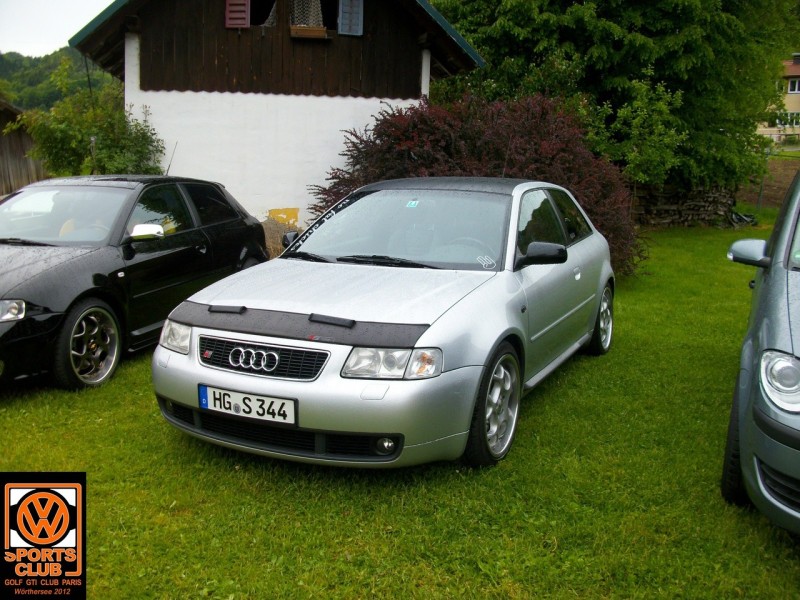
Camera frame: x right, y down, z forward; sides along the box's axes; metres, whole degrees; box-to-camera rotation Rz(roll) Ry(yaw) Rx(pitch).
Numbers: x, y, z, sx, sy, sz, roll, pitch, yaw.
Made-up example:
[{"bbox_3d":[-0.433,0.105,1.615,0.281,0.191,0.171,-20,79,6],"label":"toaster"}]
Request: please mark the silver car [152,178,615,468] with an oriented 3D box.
[{"bbox_3d":[0.257,-0.114,5.242,1.800,1.400,4.155,5,11,26],"label":"silver car"}]

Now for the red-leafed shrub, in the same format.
[{"bbox_3d":[1.141,-1.621,11.114,4.500,2.400,3.700,1,9,6],"label":"red-leafed shrub"}]

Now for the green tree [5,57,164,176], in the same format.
[{"bbox_3d":[-4.551,-1.882,11.076,2.300,2.890,2.200,-3,10,-22],"label":"green tree"}]

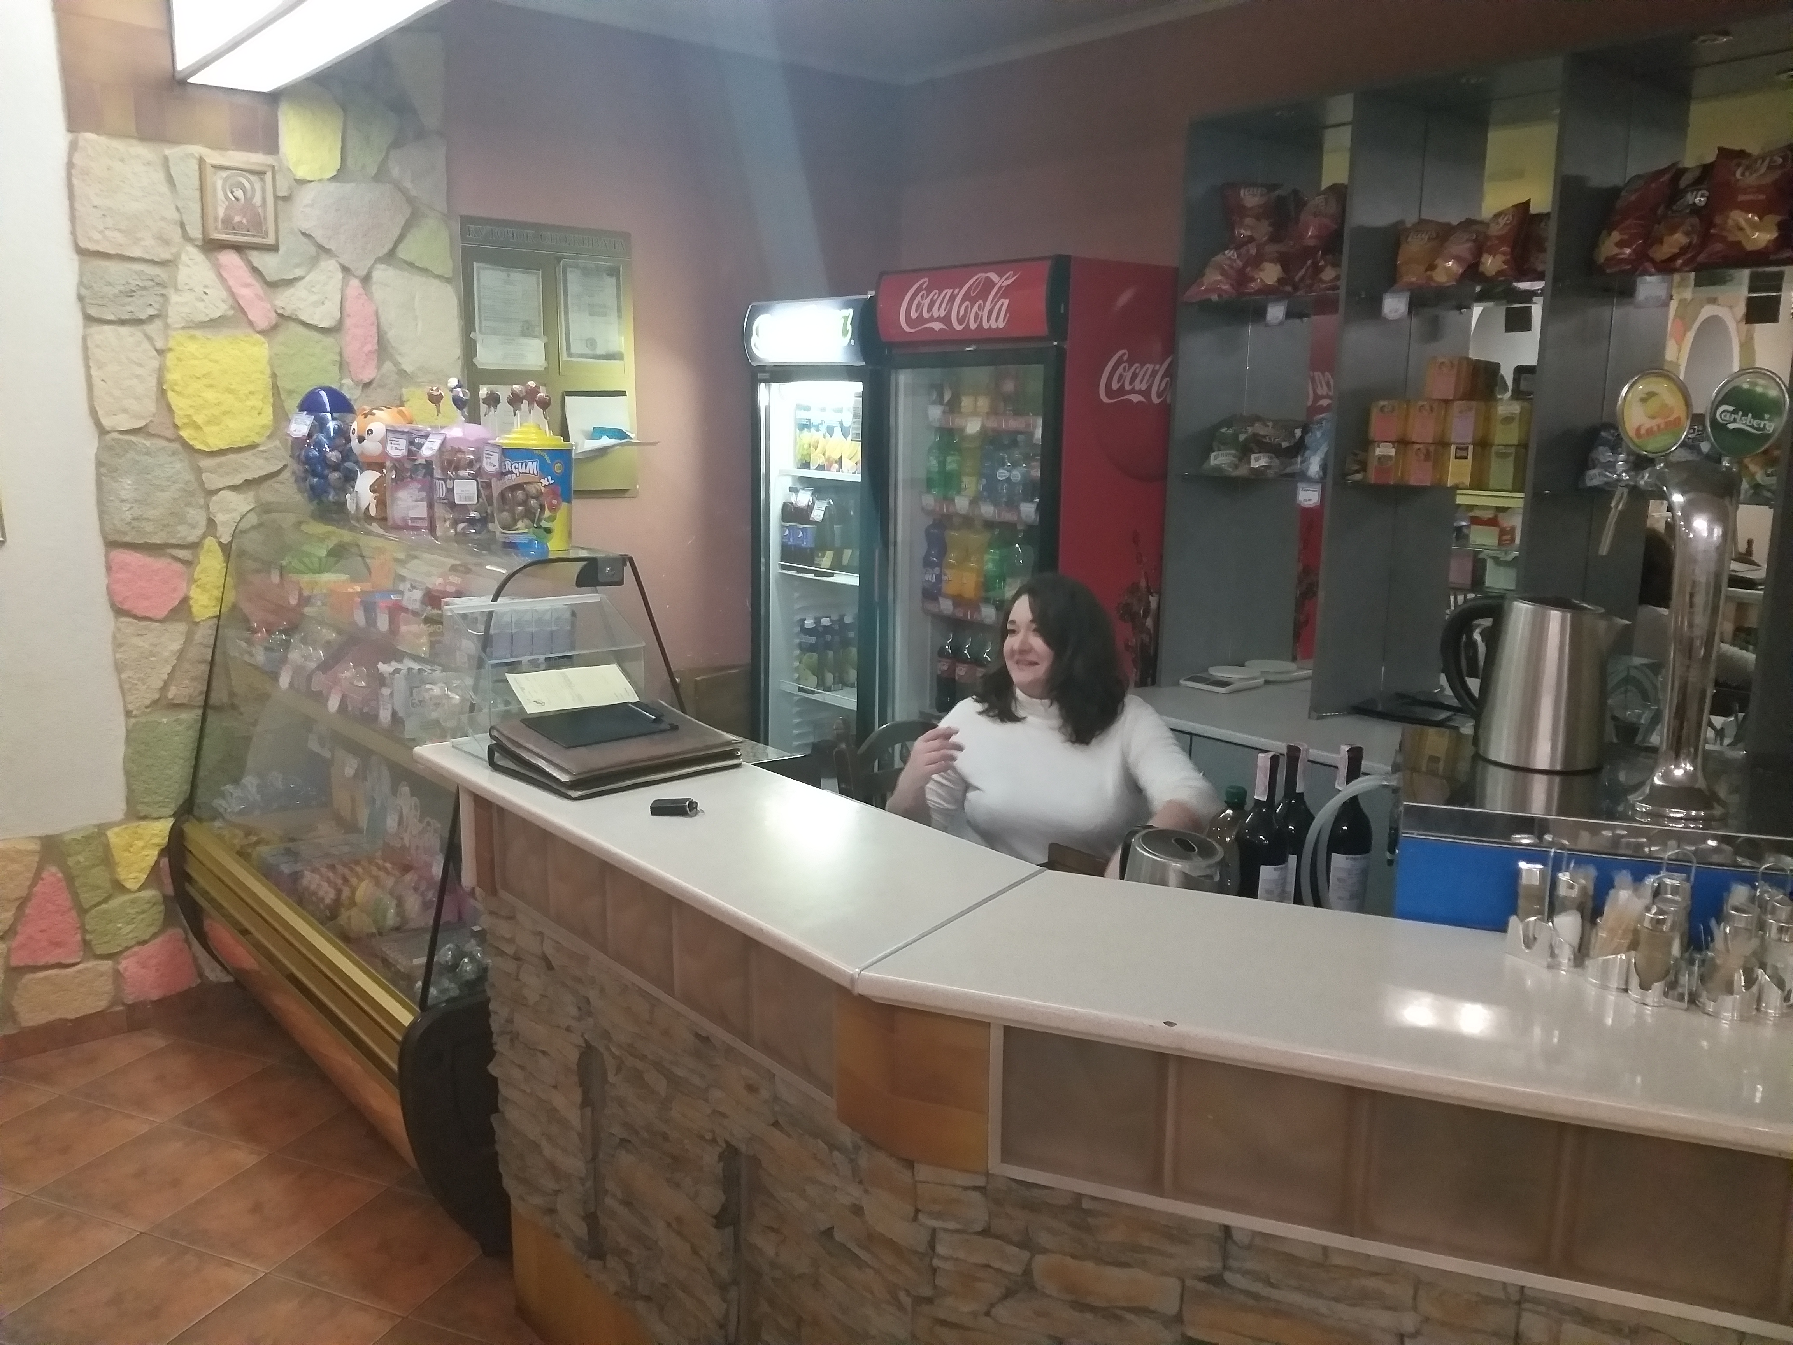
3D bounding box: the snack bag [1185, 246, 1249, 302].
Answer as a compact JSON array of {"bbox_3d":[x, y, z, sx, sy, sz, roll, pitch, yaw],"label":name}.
[{"bbox_3d":[0.869,-1.061,3.572,0.140,0.175,0.050,15,-25,38],"label":"snack bag"}]

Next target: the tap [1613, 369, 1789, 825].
[{"bbox_3d":[0.894,-0.081,1.536,0.170,0.500,0.165,4,10,18],"label":"tap"}]

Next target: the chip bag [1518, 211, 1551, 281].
[{"bbox_3d":[1.442,-0.958,3.036,0.135,0.165,0.050,10,14,41],"label":"chip bag"}]

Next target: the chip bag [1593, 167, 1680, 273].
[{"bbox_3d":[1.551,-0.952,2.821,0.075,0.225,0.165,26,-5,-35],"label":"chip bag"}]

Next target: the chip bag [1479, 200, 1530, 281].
[{"bbox_3d":[1.366,-0.969,3.029,0.060,0.180,0.135,11,2,-41],"label":"chip bag"}]

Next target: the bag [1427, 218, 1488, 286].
[{"bbox_3d":[1.291,-0.968,3.107,0.120,0.160,0.060,32,11,37],"label":"bag"}]

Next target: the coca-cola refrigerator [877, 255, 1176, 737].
[{"bbox_3d":[0.433,-0.085,3.924,0.680,2.063,0.690,-9,15,-41],"label":"coca-cola refrigerator"}]

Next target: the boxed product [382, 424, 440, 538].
[{"bbox_3d":[-1.157,-0.461,3.200,0.120,0.250,0.110,2,11,5],"label":"boxed product"}]

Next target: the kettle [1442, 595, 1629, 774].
[{"bbox_3d":[0.822,0.001,1.725,0.238,0.222,0.166,6,11,26],"label":"kettle"}]

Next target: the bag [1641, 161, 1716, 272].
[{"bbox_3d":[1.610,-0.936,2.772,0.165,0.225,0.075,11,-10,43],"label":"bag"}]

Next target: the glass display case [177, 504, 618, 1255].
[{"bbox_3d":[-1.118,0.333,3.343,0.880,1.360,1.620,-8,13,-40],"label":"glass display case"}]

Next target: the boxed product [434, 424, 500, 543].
[{"bbox_3d":[-0.958,-0.417,2.966,0.135,0.250,0.125,10,14,41],"label":"boxed product"}]

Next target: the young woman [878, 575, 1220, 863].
[{"bbox_3d":[0.275,0.521,2.560,0.560,1.396,0.600,4,11,14],"label":"young woman"}]

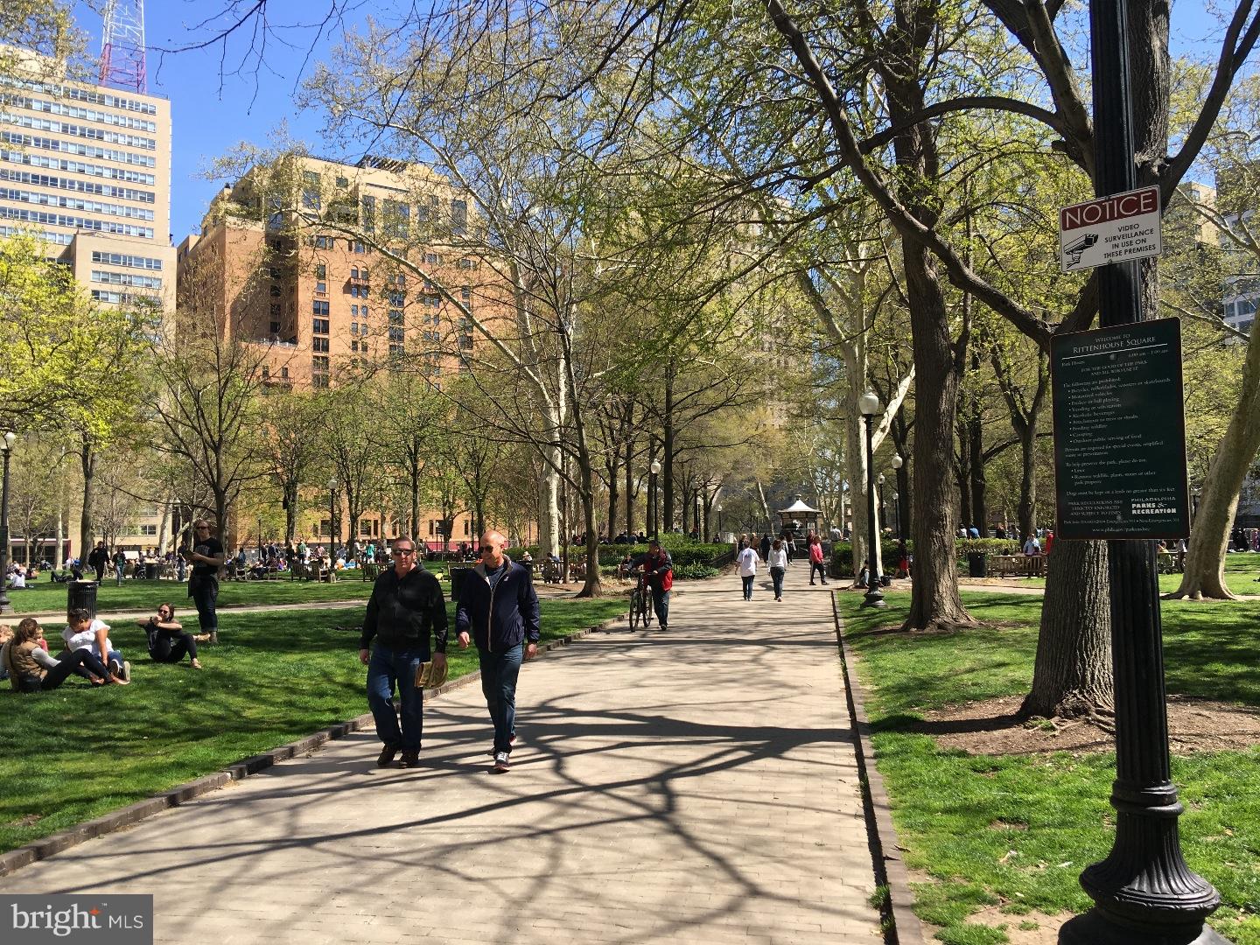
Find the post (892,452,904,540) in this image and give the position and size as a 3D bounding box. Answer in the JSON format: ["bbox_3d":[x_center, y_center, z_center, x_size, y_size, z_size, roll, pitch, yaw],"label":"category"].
[{"bbox_3d":[10.982,1.640,43.362,0.470,5.000,0.470,-1,-4,0],"label":"post"}]

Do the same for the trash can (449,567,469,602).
[{"bbox_3d":[-4.604,3.129,29.300,0.660,0.930,0.660,-1,-4,10],"label":"trash can"}]

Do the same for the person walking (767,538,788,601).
[{"bbox_3d":[4.085,2.682,29.200,0.540,1.700,0.500,-1,-4,10],"label":"person walking"}]

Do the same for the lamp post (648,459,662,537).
[{"bbox_3d":[1.118,1.940,46.562,0.470,5.000,0.470,-1,-4,0],"label":"lamp post"}]

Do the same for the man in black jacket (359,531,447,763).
[{"bbox_3d":[-1.730,1.374,8.050,0.630,1.740,0.450,-1,-4,3],"label":"man in black jacket"}]

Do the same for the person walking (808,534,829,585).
[{"bbox_3d":[6.626,3.088,37.200,0.680,1.750,0.500,-3,-4,25],"label":"person walking"}]

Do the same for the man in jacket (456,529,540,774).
[{"bbox_3d":[-1.015,1.363,8.120,0.600,1.810,0.600,-2,-4,11],"label":"man in jacket"}]

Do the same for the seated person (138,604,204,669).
[{"bbox_3d":[-5.786,2.065,13.300,0.570,0.780,0.840,3,-5,-43],"label":"seated person"}]

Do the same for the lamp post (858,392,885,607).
[{"bbox_3d":[5.891,0.635,25.700,0.600,5.200,0.600,-1,-4,10],"label":"lamp post"}]

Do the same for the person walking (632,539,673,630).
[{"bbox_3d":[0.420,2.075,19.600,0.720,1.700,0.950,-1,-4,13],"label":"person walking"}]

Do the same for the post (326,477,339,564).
[{"bbox_3d":[-15.933,2.741,56.562,0.470,5.000,0.470,-1,-4,0],"label":"post"}]

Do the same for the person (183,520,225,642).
[{"bbox_3d":[-6.373,1.643,15.800,0.530,1.820,0.450,-2,-4,21],"label":"person"}]

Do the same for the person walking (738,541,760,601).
[{"bbox_3d":[3.268,2.723,29.200,0.600,1.680,0.450,-1,-4,10],"label":"person walking"}]

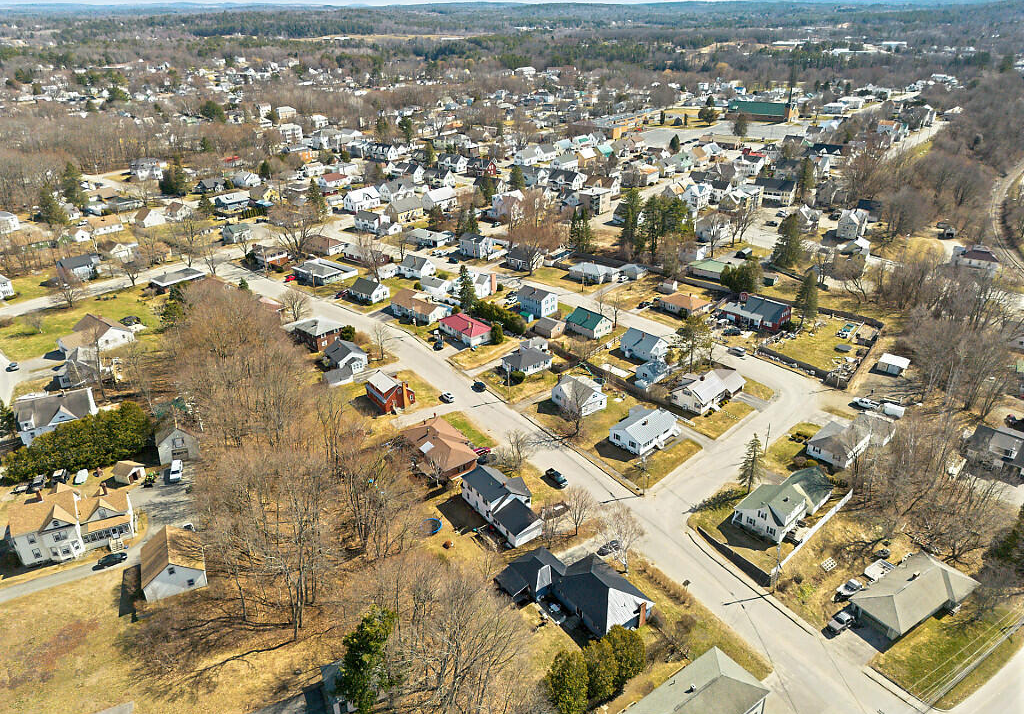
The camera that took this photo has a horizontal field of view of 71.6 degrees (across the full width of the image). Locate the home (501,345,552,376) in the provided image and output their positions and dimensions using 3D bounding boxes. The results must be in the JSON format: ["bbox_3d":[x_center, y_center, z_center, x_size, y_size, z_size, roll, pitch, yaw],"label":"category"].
[{"bbox_3d":[4.260,0.620,191.400,11.220,4.630,8.210,-19,32,-32],"label":"home"}]

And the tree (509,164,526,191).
[{"bbox_3d":[2.940,-97.670,386.580,9.480,15.120,9.480,0,26,0],"label":"tree"}]

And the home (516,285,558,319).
[{"bbox_3d":[8.710,-18.970,237.260,10.810,7.580,7.980,22,35,39],"label":"home"}]

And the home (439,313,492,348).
[{"bbox_3d":[-14.030,-8.780,210.130,8.200,4.400,16.000,-23,34,-38],"label":"home"}]

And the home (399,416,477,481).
[{"bbox_3d":[-15.540,19.040,153.470,10.400,5.100,19.600,-17,31,-31],"label":"home"}]

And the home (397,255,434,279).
[{"bbox_3d":[-36.500,-35.520,273.310,11.410,6.570,7.980,19,32,34],"label":"home"}]

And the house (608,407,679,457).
[{"bbox_3d":[29.790,15.930,160.390,13.670,4.500,8.800,-23,34,-38],"label":"house"}]

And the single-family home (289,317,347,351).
[{"bbox_3d":[-58.920,-8.020,217.240,12.320,7.470,10.300,21,34,37],"label":"single-family home"}]

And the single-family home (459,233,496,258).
[{"bbox_3d":[-14.760,-46.800,294.120,11.210,7.780,8.690,18,32,33],"label":"single-family home"}]

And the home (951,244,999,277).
[{"bbox_3d":[169.980,-35.690,260.820,14.000,7.400,12.000,13,29,25],"label":"home"}]

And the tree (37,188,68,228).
[{"bbox_3d":[-210.050,-68.000,321.410,11.660,17.430,11.660,0,26,0],"label":"tree"}]

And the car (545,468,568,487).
[{"bbox_3d":[9.170,24.650,145.850,1.980,1.850,5.500,-17,31,-31],"label":"car"}]

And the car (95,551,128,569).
[{"bbox_3d":[-65.800,33.330,116.110,4.650,1.500,1.830,-12,29,-22],"label":"car"}]

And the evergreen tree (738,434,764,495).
[{"bbox_3d":[47.390,21.080,139.850,4.800,13.600,4.800,0,26,0],"label":"evergreen tree"}]

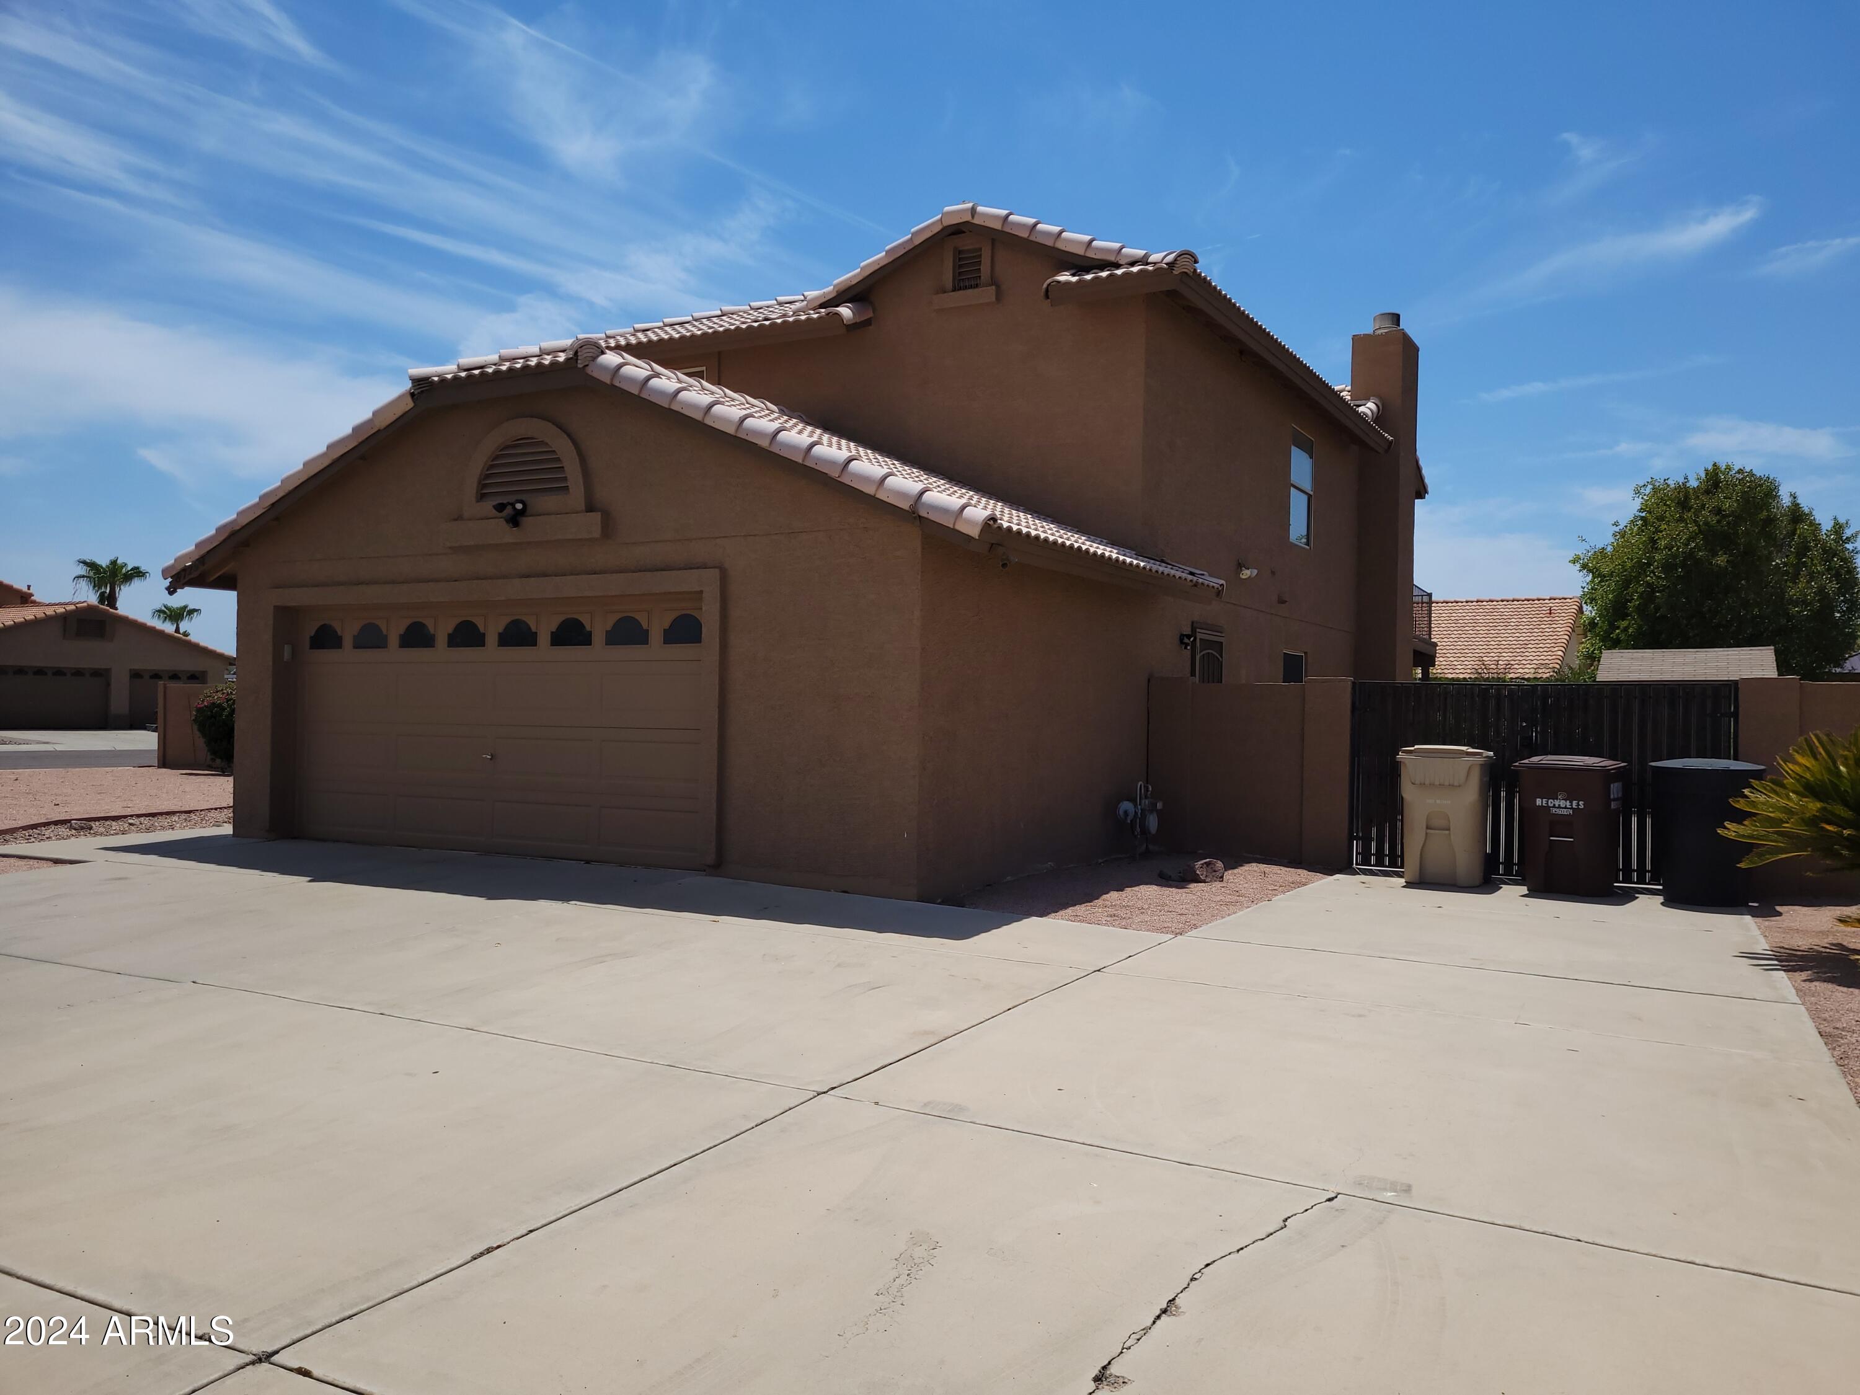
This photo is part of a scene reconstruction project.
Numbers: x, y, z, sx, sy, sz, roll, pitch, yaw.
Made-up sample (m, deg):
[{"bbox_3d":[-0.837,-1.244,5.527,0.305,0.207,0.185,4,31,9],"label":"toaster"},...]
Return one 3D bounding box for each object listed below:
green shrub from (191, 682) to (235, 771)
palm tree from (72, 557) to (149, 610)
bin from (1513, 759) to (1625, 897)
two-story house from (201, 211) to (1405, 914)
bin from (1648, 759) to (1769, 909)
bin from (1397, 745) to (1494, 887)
[{"bbox_3d":[-14.144,0.603,28.300,1.650,1.800,1.650,1,0,28],"label":"green shrub"},{"bbox_3d":[-40.995,-2.901,70.007,3.900,8.000,3.900,1,0,28],"label":"palm tree"},{"bbox_3d":[5.256,1.012,11.401,0.735,1.100,0.850,1,0,32],"label":"bin"},{"bbox_3d":[0.633,-2.403,19.518,9.500,7.800,18.400,1,0,28],"label":"two-story house"},{"bbox_3d":[6.021,1.019,10.788,0.780,1.100,0.820,1,0,28],"label":"bin"},{"bbox_3d":[4.403,0.983,11.810,0.700,1.140,0.840,1,0,28],"label":"bin"}]

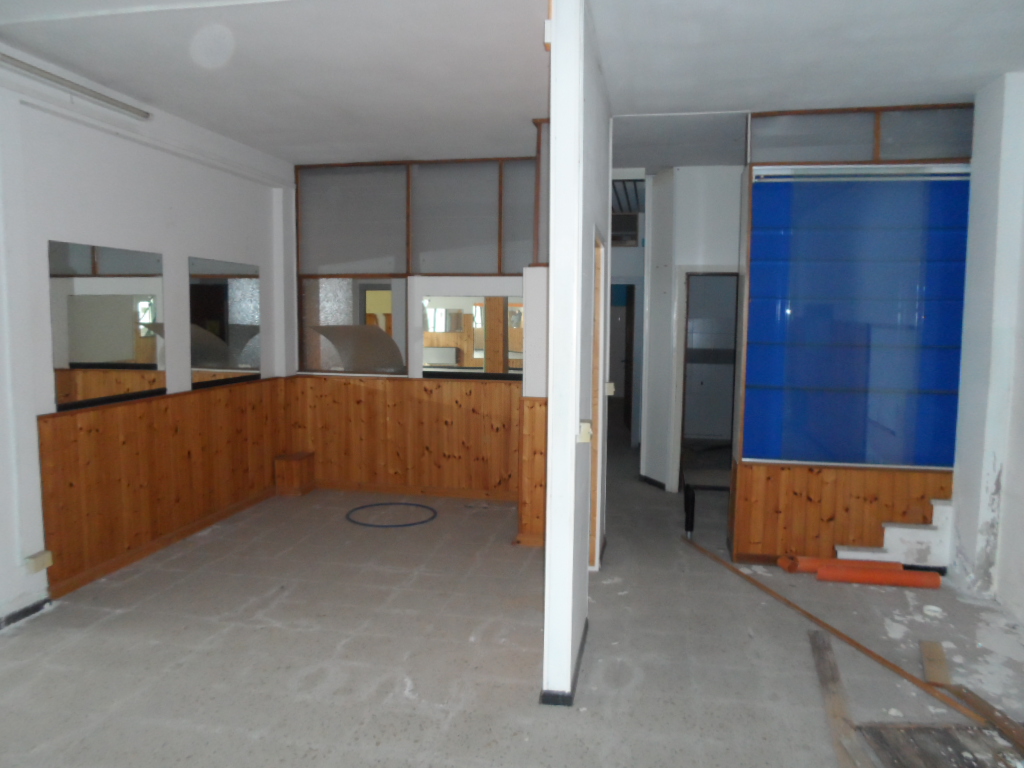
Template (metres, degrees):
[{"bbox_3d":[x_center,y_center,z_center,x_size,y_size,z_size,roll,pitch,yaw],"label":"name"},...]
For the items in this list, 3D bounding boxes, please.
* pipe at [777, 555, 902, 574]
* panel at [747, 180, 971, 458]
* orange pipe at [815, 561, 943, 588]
[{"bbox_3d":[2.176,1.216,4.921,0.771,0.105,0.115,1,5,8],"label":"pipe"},{"bbox_3d":[2.244,-0.403,4.885,1.319,1.878,0.050,2,5,11],"label":"panel"},{"bbox_3d":[2.345,1.237,4.735,0.715,0.100,0.100,1,5,8],"label":"orange pipe"}]

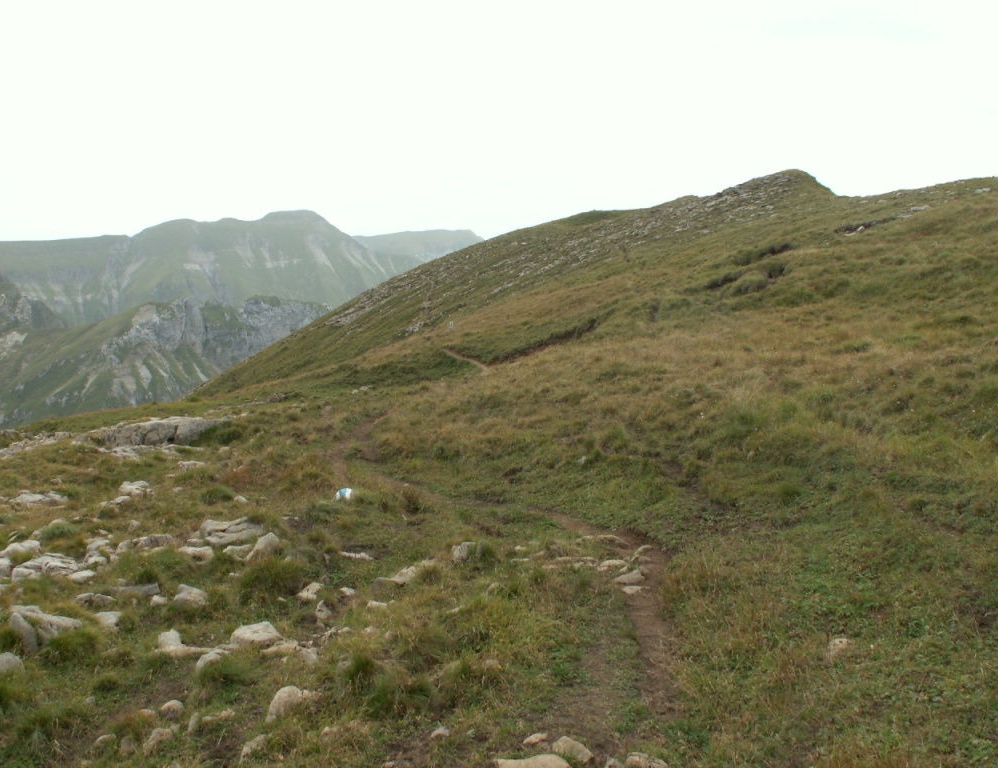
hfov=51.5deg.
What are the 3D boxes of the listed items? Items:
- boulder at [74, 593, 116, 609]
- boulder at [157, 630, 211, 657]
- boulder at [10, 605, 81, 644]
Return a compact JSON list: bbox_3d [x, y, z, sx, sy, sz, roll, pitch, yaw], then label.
[{"bbox_3d":[-2.963,1.590,7.604,0.273,0.086,0.178,-1,4,-22],"label":"boulder"},{"bbox_3d":[-1.879,1.551,6.187,0.328,0.137,0.197,-1,4,-17],"label":"boulder"},{"bbox_3d":[-3.055,1.647,6.974,0.470,0.269,0.388,0,2,10],"label":"boulder"}]

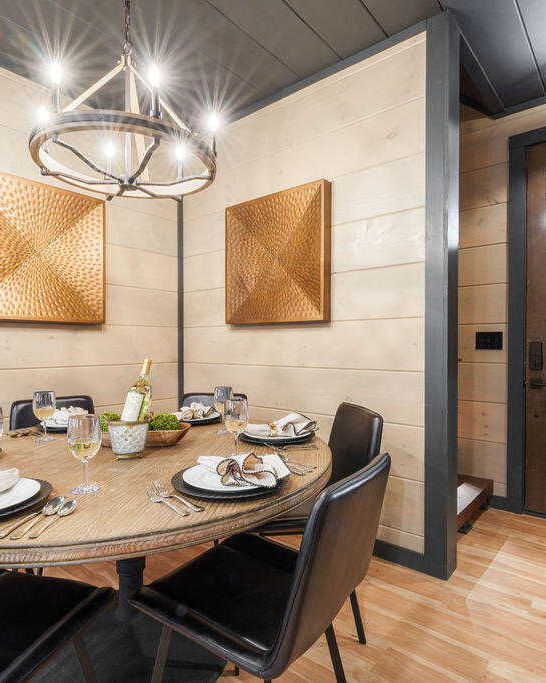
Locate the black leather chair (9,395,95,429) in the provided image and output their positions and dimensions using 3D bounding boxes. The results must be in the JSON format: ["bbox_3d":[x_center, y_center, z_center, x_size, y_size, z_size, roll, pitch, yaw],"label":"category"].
[{"bbox_3d":[-0.991,0.734,1.977,0.460,0.840,0.550,0,0,-45],"label":"black leather chair"}]

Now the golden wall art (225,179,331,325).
[{"bbox_3d":[0.006,-0.523,2.550,0.800,0.800,0.070,0,0,39],"label":"golden wall art"}]

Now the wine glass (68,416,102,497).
[{"bbox_3d":[-0.492,0.291,1.045,0.081,0.188,0.081,0,0,0],"label":"wine glass"}]

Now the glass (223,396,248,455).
[{"bbox_3d":[-0.123,0.291,1.335,0.081,0.188,0.081,0,0,0],"label":"glass"}]

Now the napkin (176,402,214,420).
[{"bbox_3d":[-0.385,0.337,1.970,0.135,0.058,0.220,0,0,45],"label":"napkin"}]

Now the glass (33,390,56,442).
[{"bbox_3d":[-0.891,0.291,1.556,0.081,0.188,0.081,0,0,0],"label":"glass"}]

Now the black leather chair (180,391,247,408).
[{"bbox_3d":[-0.374,0.734,2.092,0.460,0.840,0.550,0,0,7],"label":"black leather chair"}]

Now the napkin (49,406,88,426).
[{"bbox_3d":[-0.930,0.337,1.820,0.135,0.060,0.220,0,0,-41],"label":"napkin"}]

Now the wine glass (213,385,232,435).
[{"bbox_3d":[-0.217,0.300,1.769,0.088,0.200,0.088,0,0,0],"label":"wine glass"}]

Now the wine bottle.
[{"bbox_3d":[-0.487,0.201,1.415,0.074,0.305,0.074,15,-2,16],"label":"wine bottle"}]

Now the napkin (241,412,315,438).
[{"bbox_3d":[0.035,0.344,1.661,0.300,0.075,0.170,0,0,-8],"label":"napkin"}]

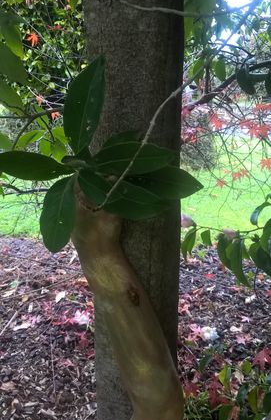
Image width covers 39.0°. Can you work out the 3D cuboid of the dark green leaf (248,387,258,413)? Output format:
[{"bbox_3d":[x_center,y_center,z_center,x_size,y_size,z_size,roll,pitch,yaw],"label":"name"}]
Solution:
[{"bbox_3d":[0.401,0.645,1.300,0.034,0.086,0.024,0,11,17],"label":"dark green leaf"}]

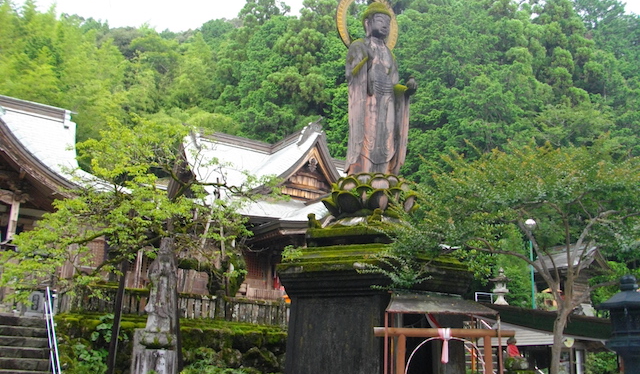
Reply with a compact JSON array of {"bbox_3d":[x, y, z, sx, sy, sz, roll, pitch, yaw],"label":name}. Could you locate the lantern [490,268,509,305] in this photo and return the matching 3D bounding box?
[{"bbox_3d":[6.986,3.988,22.767,0.800,1.800,0.800,-2,-16,12],"label":"lantern"}]

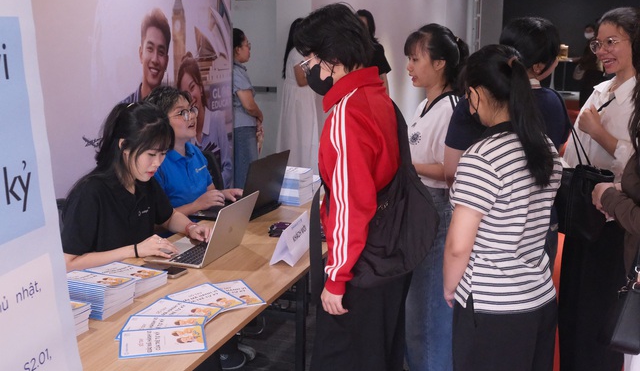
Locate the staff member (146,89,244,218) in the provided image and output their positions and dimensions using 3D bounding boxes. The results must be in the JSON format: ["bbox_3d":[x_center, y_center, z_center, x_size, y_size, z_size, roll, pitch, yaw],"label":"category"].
[{"bbox_3d":[-0.611,0.217,3.357,0.620,1.240,0.470,5,13,22],"label":"staff member"}]

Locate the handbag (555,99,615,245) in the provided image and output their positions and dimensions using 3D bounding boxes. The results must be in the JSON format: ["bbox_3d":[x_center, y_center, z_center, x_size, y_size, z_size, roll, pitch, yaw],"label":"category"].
[{"bbox_3d":[0.928,-0.056,2.620,0.240,0.470,0.130,-9,15,-36],"label":"handbag"}]

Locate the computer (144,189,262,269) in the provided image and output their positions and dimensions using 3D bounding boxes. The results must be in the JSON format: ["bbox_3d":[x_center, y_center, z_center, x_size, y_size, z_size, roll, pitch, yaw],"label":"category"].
[{"bbox_3d":[-0.405,0.142,2.604,0.290,0.208,0.304,4,13,18],"label":"computer"}]

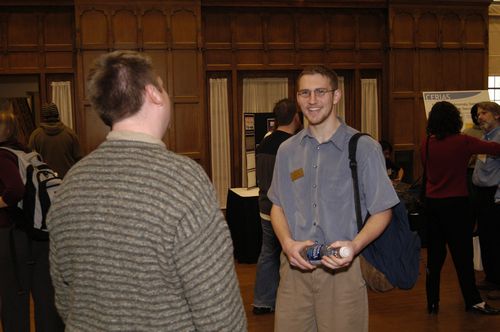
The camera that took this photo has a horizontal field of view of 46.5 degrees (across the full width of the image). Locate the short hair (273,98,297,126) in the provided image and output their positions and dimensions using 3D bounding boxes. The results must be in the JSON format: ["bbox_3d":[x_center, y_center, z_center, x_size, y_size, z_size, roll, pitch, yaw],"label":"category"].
[{"bbox_3d":[0.294,-0.438,4.750,0.180,0.210,0.210,1,6,30],"label":"short hair"}]

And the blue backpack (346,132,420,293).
[{"bbox_3d":[0.577,0.200,2.500,0.330,0.620,0.250,1,5,25],"label":"blue backpack"}]

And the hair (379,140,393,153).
[{"bbox_3d":[1.628,-0.225,7.000,0.170,0.170,0.190,0,5,12],"label":"hair"}]

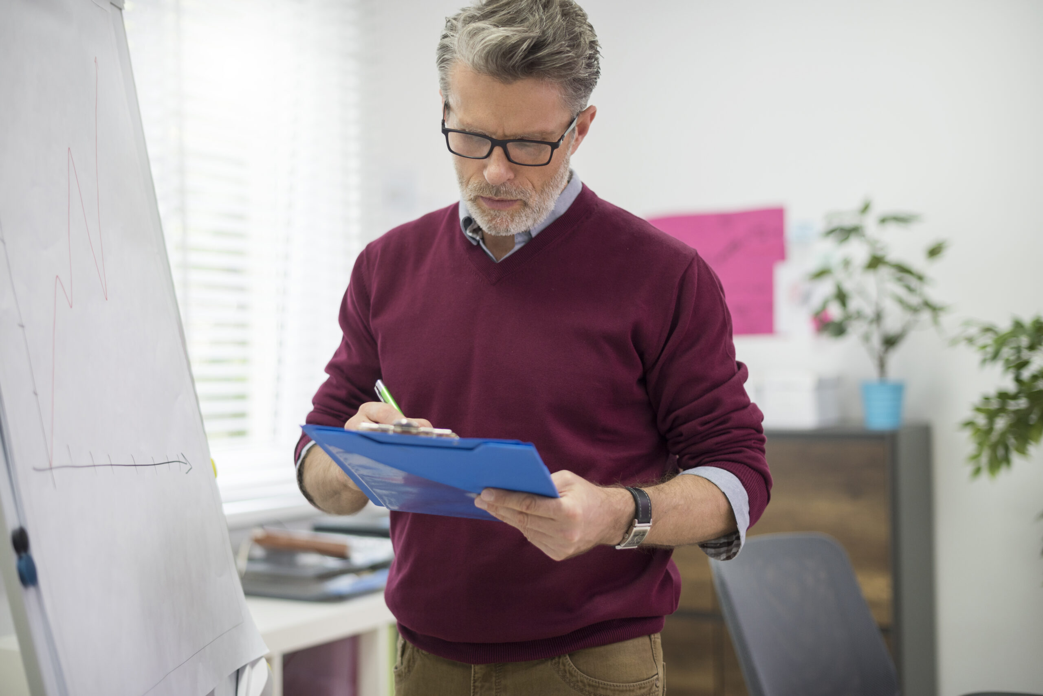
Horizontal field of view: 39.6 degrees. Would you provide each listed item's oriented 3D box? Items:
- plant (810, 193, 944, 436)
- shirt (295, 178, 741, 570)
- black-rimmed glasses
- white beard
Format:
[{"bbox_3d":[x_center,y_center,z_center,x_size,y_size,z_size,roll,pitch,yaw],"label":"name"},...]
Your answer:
[{"bbox_3d":[0.861,-0.080,3.500,0.335,0.550,0.320,-1,-2,24],"label":"plant"},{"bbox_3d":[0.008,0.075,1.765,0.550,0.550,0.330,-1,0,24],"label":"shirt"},{"bbox_3d":[-0.010,-0.254,1.682,0.140,0.043,0.140,8,26,8],"label":"black-rimmed glasses"},{"bbox_3d":[-0.008,-0.180,1.685,0.138,0.088,0.100,8,26,8],"label":"white beard"}]

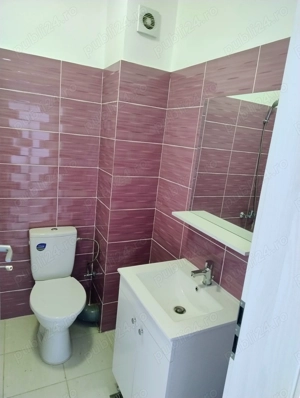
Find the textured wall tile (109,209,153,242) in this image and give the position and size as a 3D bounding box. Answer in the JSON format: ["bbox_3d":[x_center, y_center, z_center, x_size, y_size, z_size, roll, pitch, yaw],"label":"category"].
[{"bbox_3d":[-0.133,0.204,2.098,0.376,0.250,0.010,-1,15,-28],"label":"textured wall tile"}]

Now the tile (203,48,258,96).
[{"bbox_3d":[0.412,-0.628,1.465,0.010,0.250,0.398,-1,15,-28],"label":"tile"}]

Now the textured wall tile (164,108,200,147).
[{"bbox_3d":[0.206,-0.477,1.851,0.010,0.250,0.389,-1,15,-28],"label":"textured wall tile"}]

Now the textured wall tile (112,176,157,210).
[{"bbox_3d":[-0.107,-0.038,2.042,0.376,0.250,0.010,-1,15,-28],"label":"textured wall tile"}]

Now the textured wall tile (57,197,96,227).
[{"bbox_3d":[-0.598,0.116,2.271,0.312,0.250,0.010,-1,15,-28],"label":"textured wall tile"}]

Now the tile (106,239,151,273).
[{"bbox_3d":[-0.160,0.448,2.167,0.372,0.250,0.010,-1,14,-27],"label":"tile"}]

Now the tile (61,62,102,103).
[{"bbox_3d":[-0.496,-0.854,2.048,0.312,0.250,0.010,-1,15,-28],"label":"tile"}]

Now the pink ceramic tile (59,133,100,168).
[{"bbox_3d":[-0.547,-0.369,2.159,0.312,0.250,0.010,-1,15,-28],"label":"pink ceramic tile"}]

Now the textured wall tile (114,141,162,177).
[{"bbox_3d":[-0.083,-0.284,1.999,0.372,0.250,0.010,-1,14,-27],"label":"textured wall tile"}]

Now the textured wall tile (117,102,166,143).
[{"bbox_3d":[-0.057,-0.528,1.943,0.372,0.250,0.010,-1,14,-27],"label":"textured wall tile"}]

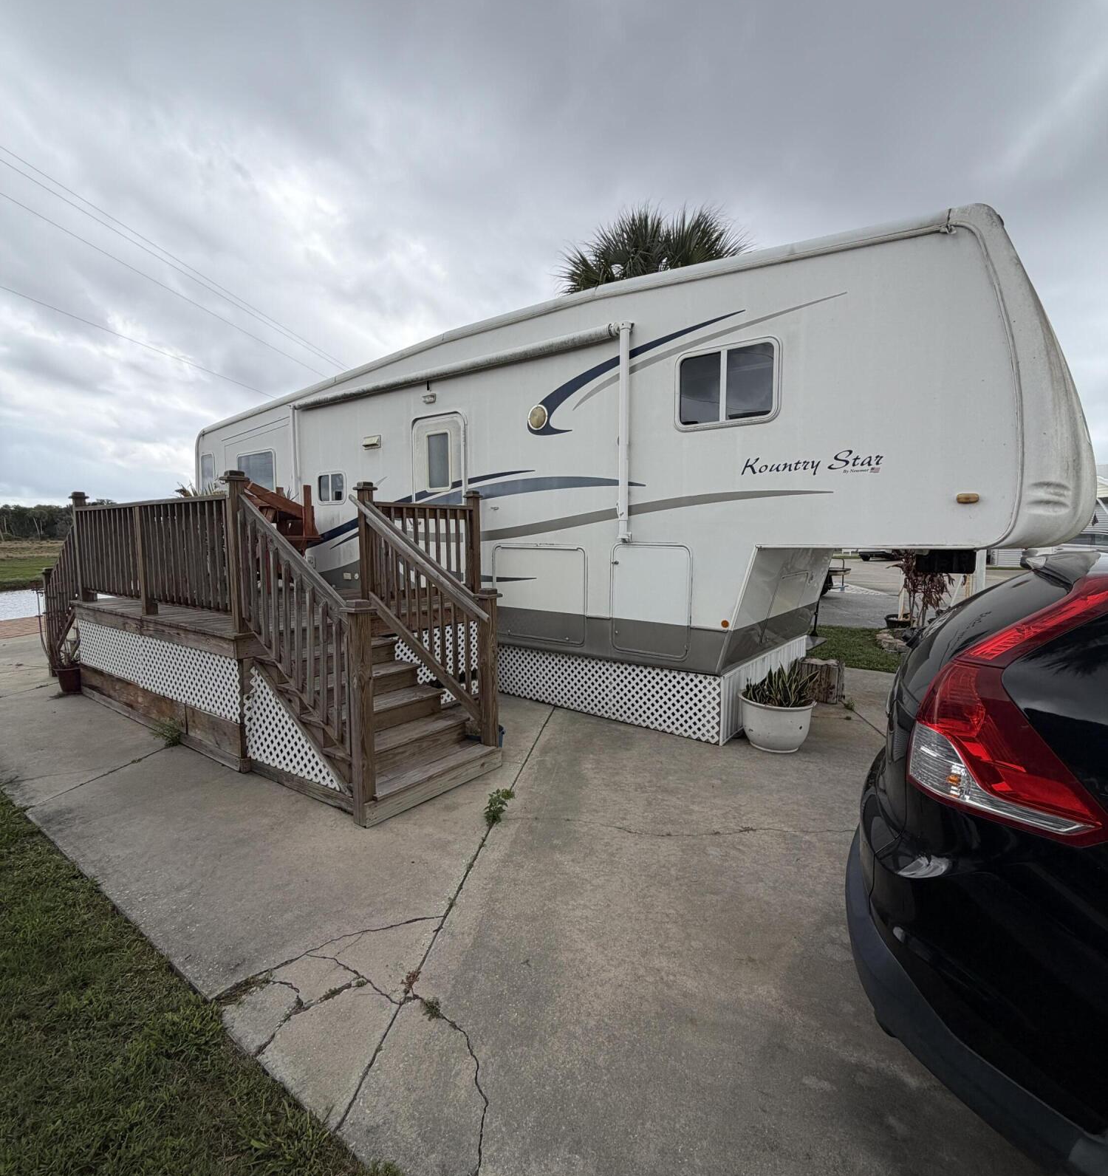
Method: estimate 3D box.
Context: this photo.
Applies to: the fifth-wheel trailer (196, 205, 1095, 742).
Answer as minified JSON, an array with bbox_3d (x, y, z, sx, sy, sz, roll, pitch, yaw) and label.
[{"bbox_3d":[-0.749,-0.877,7.602,11.421,3.685,2.606,4,7,37],"label":"fifth-wheel trailer"}]

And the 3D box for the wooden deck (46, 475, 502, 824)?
[{"bbox_3d":[-2.728,0.085,6.038,6.159,2.063,2.482,4,7,37],"label":"wooden deck"}]

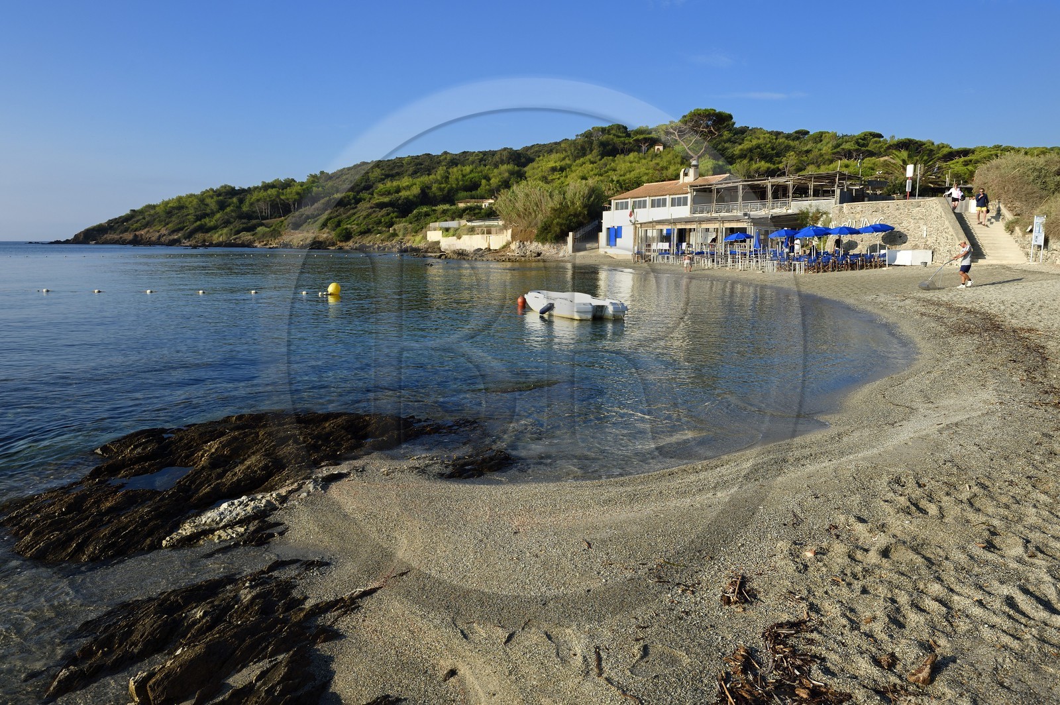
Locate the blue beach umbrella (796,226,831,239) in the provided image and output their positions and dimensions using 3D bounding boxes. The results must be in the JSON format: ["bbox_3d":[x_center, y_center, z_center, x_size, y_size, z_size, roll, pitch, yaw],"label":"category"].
[{"bbox_3d":[14.358,-5.326,35.909,1.850,2.200,1.850,0,9,0],"label":"blue beach umbrella"}]

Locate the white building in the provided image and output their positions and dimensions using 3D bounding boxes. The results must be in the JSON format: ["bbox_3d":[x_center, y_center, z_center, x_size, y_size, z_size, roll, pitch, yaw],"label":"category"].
[{"bbox_3d":[16.416,-11.787,59.034,8.500,8.000,21.000,-7,11,-36],"label":"white building"}]

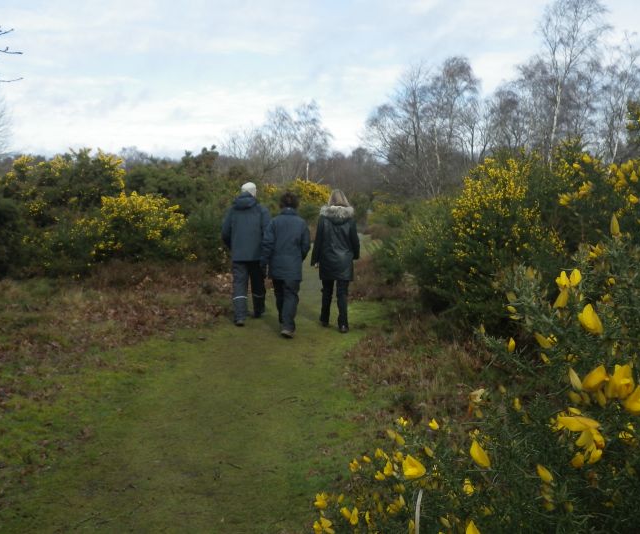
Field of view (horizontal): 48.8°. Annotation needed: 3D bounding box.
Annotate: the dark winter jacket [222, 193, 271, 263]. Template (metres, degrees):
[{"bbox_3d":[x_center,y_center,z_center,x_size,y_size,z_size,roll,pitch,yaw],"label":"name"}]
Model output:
[{"bbox_3d":[-0.905,-0.493,8.800,0.620,0.860,0.380,1,6,5],"label":"dark winter jacket"}]

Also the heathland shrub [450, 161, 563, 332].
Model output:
[{"bbox_3d":[2.210,-0.292,8.400,1.500,2.050,1.450,0,6,0],"label":"heathland shrub"}]

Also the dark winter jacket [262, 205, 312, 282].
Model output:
[{"bbox_3d":[-0.394,-0.288,8.300,0.580,0.880,0.400,0,6,3],"label":"dark winter jacket"}]

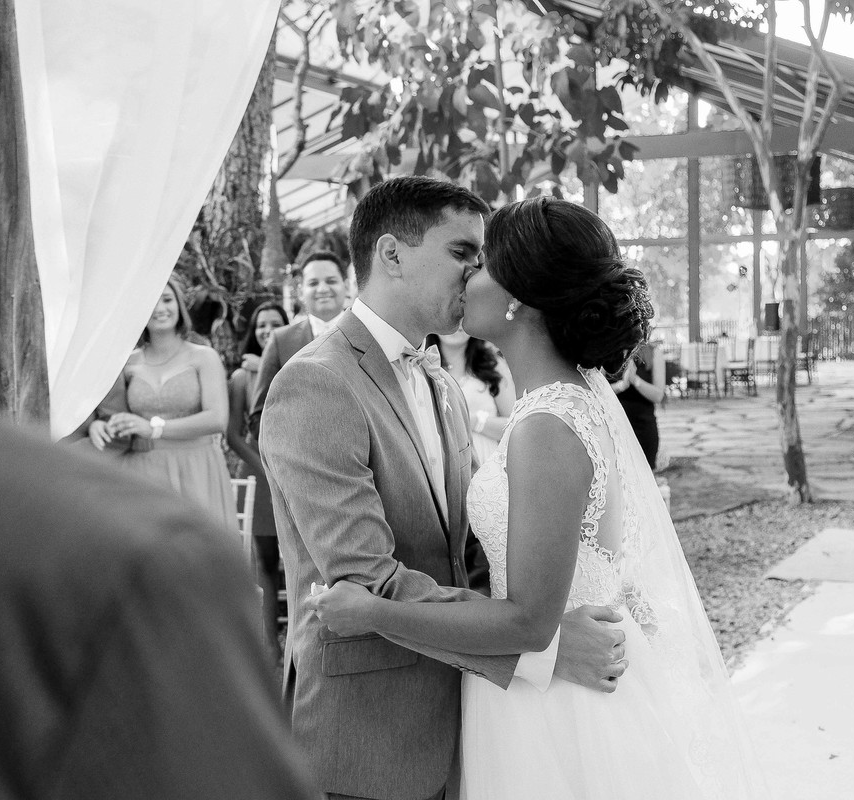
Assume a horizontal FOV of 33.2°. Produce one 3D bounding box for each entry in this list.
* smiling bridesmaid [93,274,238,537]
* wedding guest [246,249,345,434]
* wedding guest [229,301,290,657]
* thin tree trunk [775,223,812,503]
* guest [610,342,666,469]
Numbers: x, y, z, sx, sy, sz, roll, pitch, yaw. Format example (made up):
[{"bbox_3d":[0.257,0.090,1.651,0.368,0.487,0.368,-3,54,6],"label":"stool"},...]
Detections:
[{"bbox_3d":[-1.022,0.355,5.600,0.560,1.670,0.420,-1,4,5],"label":"smiling bridesmaid"},{"bbox_3d":[-0.416,0.310,5.500,0.560,1.750,0.360,-2,4,-7],"label":"wedding guest"},{"bbox_3d":[-0.704,0.349,6.250,0.480,1.580,0.340,-2,4,-9],"label":"wedding guest"},{"bbox_3d":[2.723,-0.279,10.650,0.270,2.080,0.240,-1,4,0],"label":"thin tree trunk"},{"bbox_3d":[1.153,0.179,8.000,0.480,1.600,0.380,-1,4,9],"label":"guest"}]

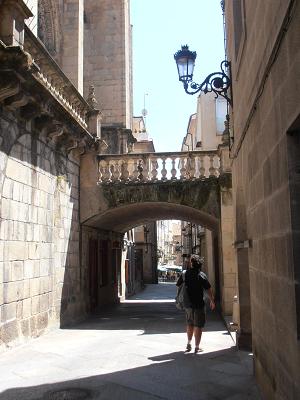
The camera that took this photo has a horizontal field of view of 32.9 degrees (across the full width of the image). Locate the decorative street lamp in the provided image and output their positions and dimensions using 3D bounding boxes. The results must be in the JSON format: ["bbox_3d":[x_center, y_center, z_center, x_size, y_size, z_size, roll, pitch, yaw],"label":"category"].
[{"bbox_3d":[1.297,-3.048,12.481,1.400,1.560,0.530,-1,-6,6],"label":"decorative street lamp"}]

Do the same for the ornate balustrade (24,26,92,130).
[{"bbox_3d":[-1.900,-2.258,11.125,0.320,0.850,4.900,-1,-6,6],"label":"ornate balustrade"}]

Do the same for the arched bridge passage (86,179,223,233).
[{"bbox_3d":[0.298,0.336,16.704,3.850,1.250,6.000,-1,-6,6],"label":"arched bridge passage"}]

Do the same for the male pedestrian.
[{"bbox_3d":[0.780,1.798,8.937,0.660,1.690,0.480,-1,-6,-2],"label":"male pedestrian"}]

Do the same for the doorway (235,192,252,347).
[{"bbox_3d":[1.727,1.231,9.649,0.320,2.900,1.250,-1,-6,6],"label":"doorway"}]

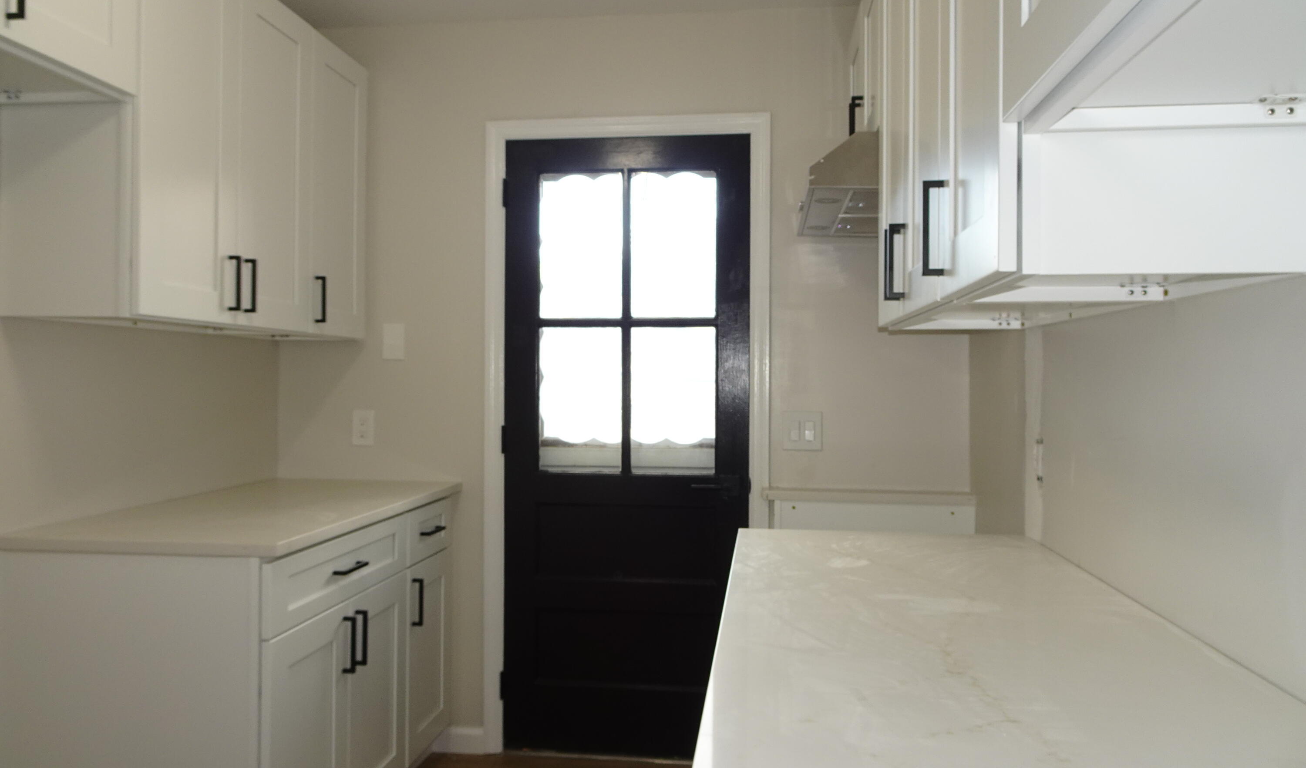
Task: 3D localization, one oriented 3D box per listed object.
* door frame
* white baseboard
[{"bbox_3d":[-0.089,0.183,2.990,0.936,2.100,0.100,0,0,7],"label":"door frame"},{"bbox_3d":[-0.655,1.188,3.027,0.190,0.085,0.014,0,0,7],"label":"white baseboard"}]

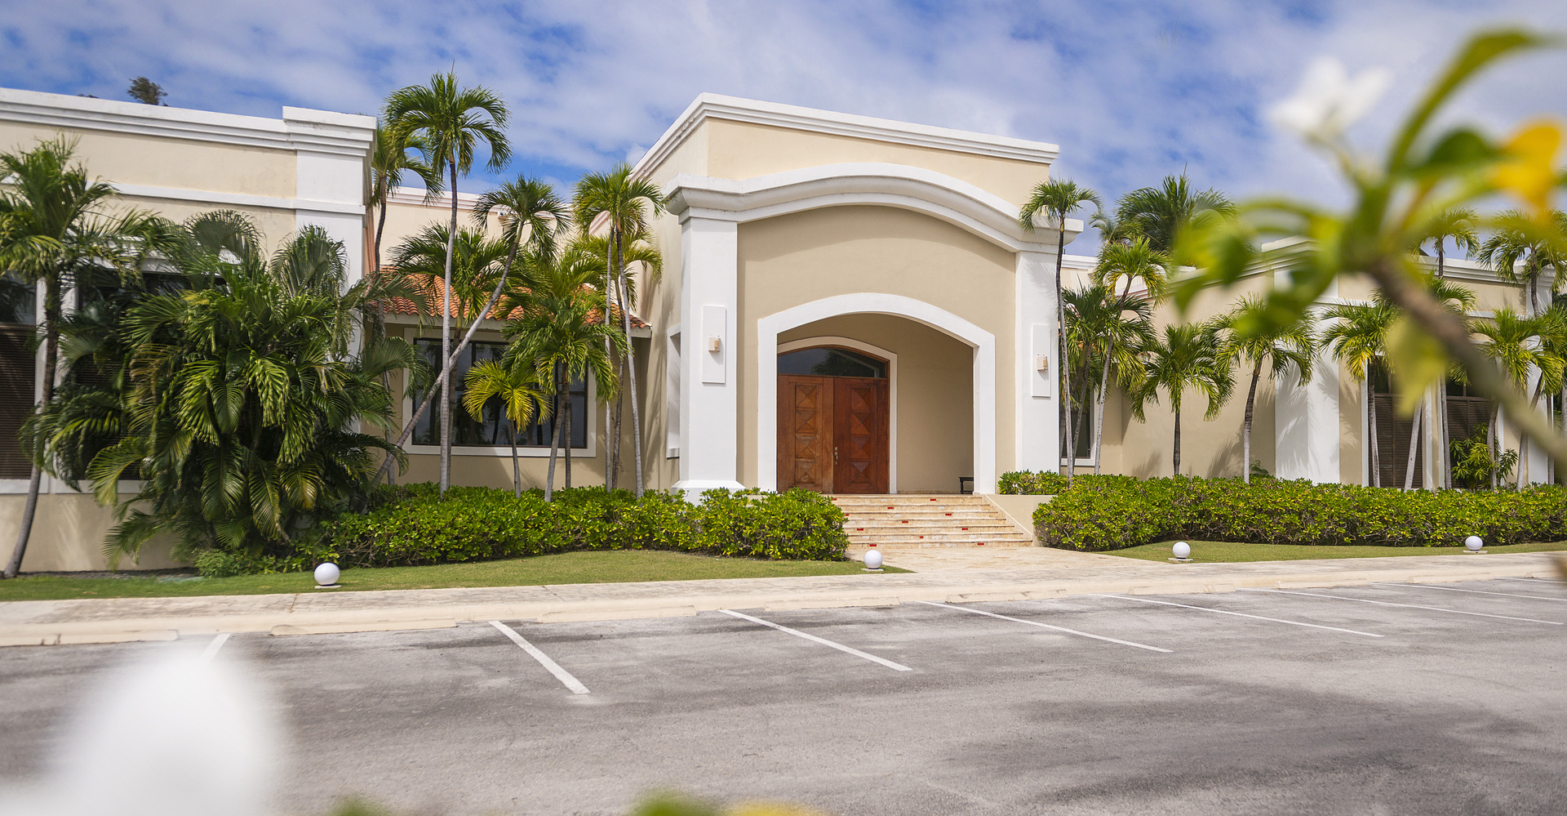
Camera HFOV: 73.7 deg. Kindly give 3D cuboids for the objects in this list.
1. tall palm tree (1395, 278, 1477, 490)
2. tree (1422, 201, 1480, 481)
[{"bbox_3d":[16.596,-0.026,26.596,2.023,6.713,2.023,-3,-5,32],"label":"tall palm tree"},{"bbox_3d":[17.107,-1.080,27.022,2.020,8.309,2.020,2,-4,-21],"label":"tree"}]

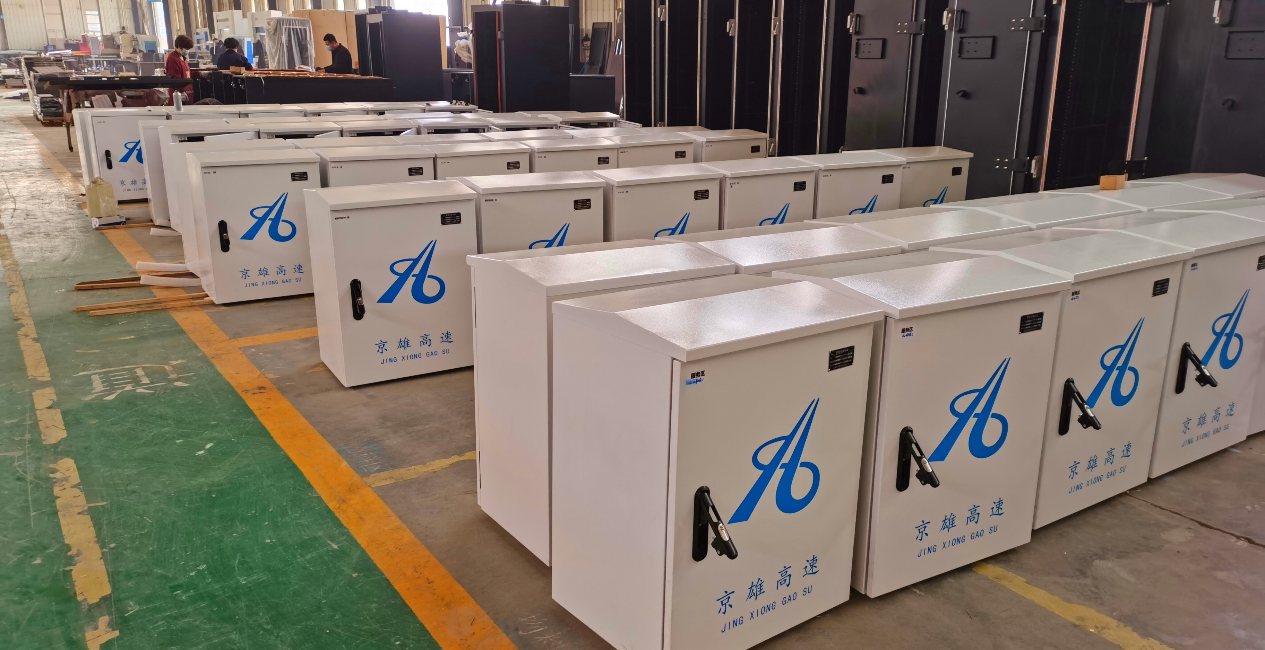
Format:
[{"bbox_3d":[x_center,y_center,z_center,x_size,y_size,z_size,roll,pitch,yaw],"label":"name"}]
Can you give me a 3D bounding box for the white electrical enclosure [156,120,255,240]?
[{"bbox_3d":[-3.235,-1.145,7.639,0.620,0.820,0.498,-10,18,-32],"label":"white electrical enclosure"}]

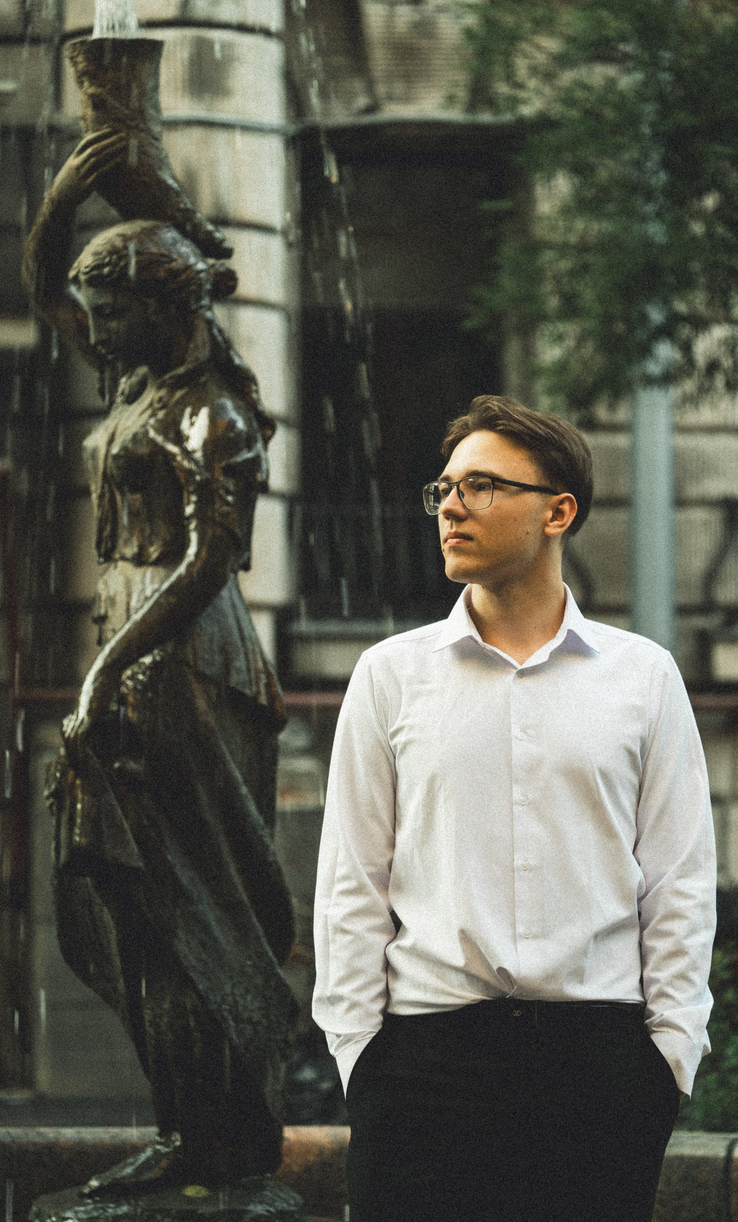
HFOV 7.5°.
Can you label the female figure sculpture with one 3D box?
[{"bbox_3d":[-0.338,0.084,9.100,0.440,1.720,0.490,0,0,-25],"label":"female figure sculpture"}]

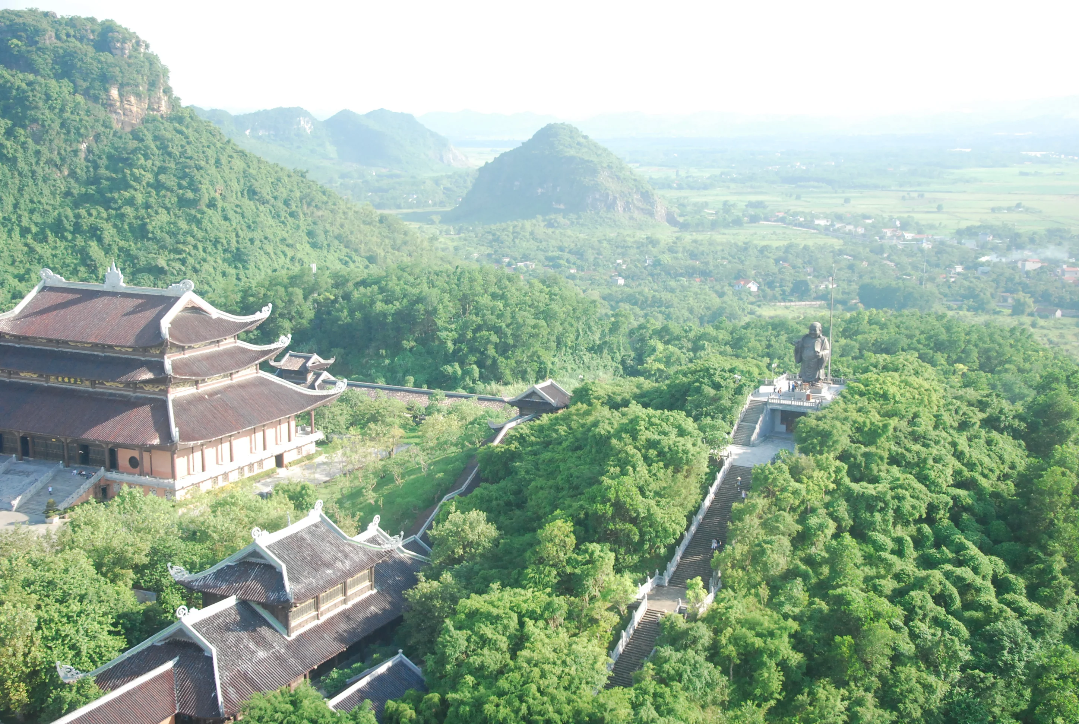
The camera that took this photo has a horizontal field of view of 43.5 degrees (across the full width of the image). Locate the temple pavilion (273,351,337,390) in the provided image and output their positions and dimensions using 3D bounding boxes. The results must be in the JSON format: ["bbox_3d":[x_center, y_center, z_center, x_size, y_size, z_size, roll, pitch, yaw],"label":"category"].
[{"bbox_3d":[-55.954,2.636,319.510,14.000,10.200,12.000,5,11,26],"label":"temple pavilion"}]

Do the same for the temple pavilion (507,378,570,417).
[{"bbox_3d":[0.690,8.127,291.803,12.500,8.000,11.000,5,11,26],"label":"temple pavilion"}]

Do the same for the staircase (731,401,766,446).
[{"bbox_3d":[32.741,9.183,209.179,3.400,5.600,8.961,5,11,26],"label":"staircase"}]

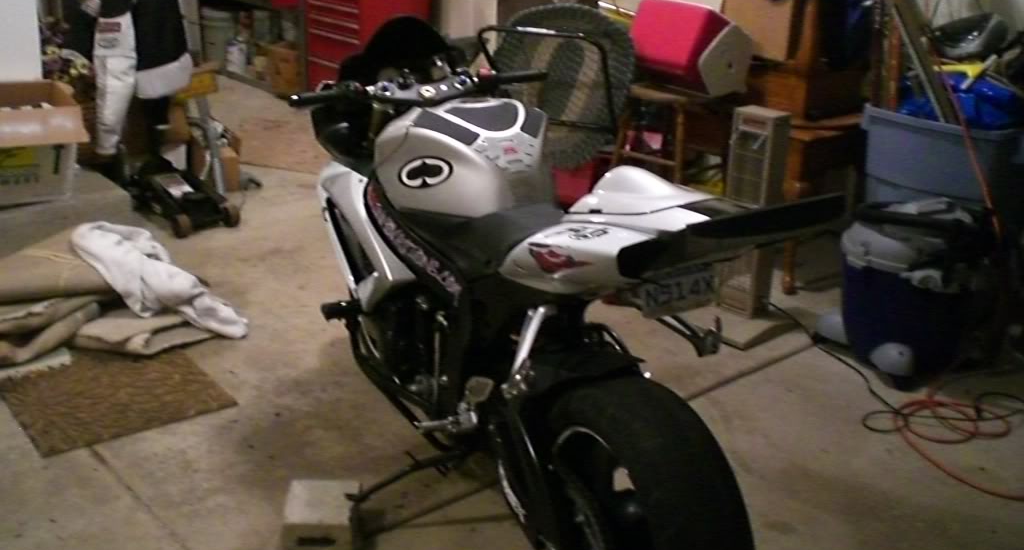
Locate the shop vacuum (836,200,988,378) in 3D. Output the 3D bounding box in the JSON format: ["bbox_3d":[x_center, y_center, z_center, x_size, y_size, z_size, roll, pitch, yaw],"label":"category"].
[{"bbox_3d":[1.333,0.025,3.684,0.450,0.540,0.450,6,21,13],"label":"shop vacuum"}]

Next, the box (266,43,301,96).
[{"bbox_3d":[-1.333,-1.339,7.308,0.300,0.290,0.330,-15,27,-37],"label":"box"}]

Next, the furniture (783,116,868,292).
[{"bbox_3d":[1.066,-0.346,4.503,0.520,0.630,0.540,-15,27,-37],"label":"furniture"}]

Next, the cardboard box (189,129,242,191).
[{"bbox_3d":[-1.444,-0.535,5.452,0.230,0.200,0.300,-6,22,-19],"label":"cardboard box"}]

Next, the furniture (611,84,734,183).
[{"bbox_3d":[0.644,-0.360,4.356,0.420,0.750,0.420,-15,27,-37],"label":"furniture"}]

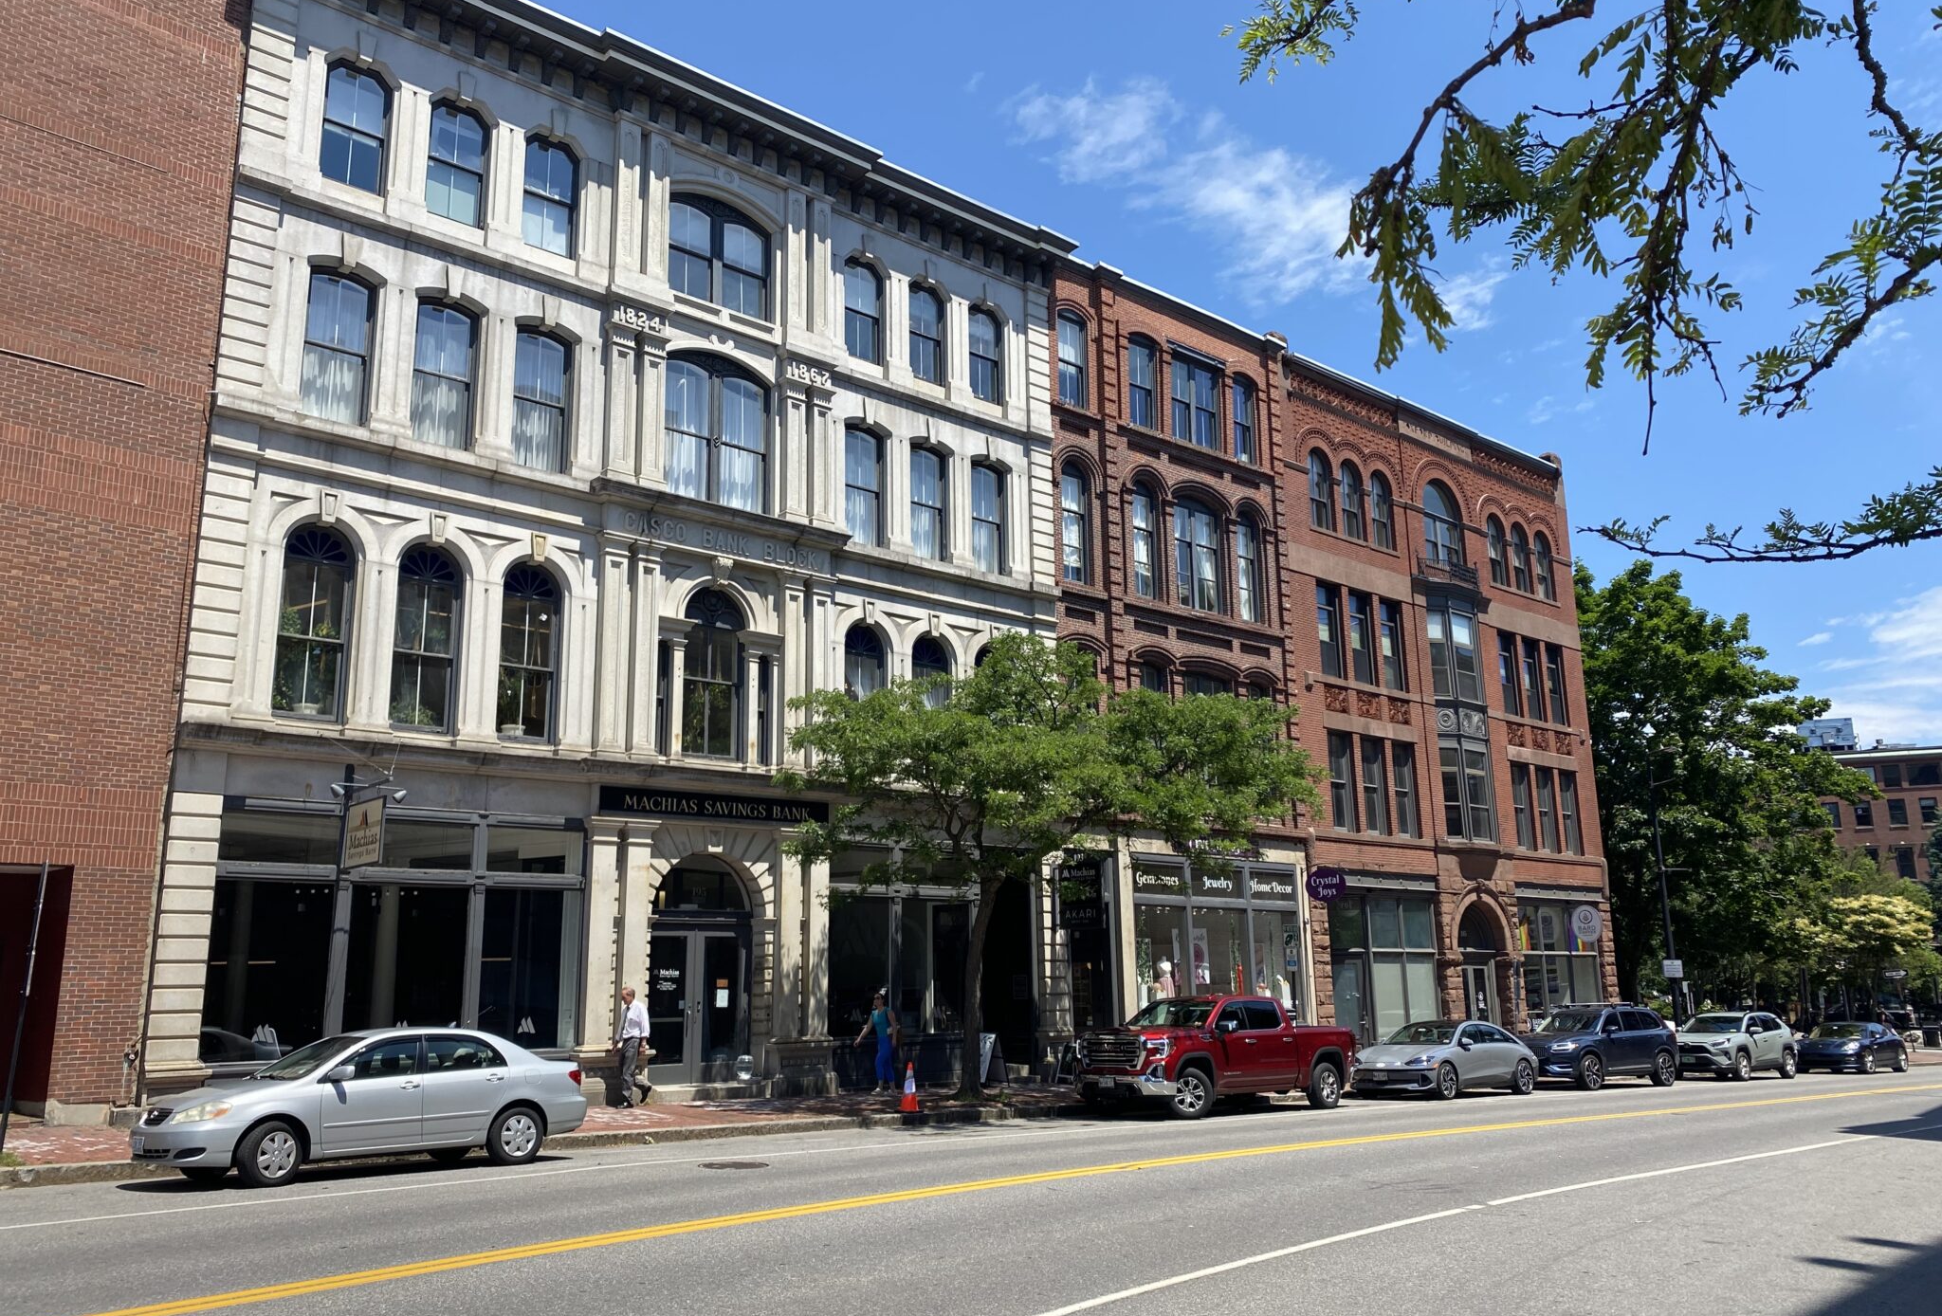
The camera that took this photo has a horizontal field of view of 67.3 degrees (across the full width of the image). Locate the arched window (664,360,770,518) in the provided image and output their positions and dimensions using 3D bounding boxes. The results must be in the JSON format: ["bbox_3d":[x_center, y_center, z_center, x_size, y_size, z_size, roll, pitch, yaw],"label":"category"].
[{"bbox_3d":[-4.596,-4.038,26.305,2.200,2.960,0.200,10,-17,-40],"label":"arched window"}]

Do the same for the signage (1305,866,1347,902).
[{"bbox_3d":[8.350,5.263,34.171,0.080,0.860,1.120,10,-17,-40],"label":"signage"}]

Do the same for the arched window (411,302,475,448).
[{"bbox_3d":[-8.279,-4.467,22.798,1.080,2.460,0.200,10,-17,-40],"label":"arched window"}]

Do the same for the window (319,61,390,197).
[{"bbox_3d":[-9.557,-8.245,22.570,1.070,2.100,0.200,10,-17,-40],"label":"window"}]

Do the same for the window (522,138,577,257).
[{"bbox_3d":[-7.221,-7.809,24.879,1.000,2.000,0.250,10,-17,-40],"label":"window"}]

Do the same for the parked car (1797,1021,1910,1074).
[{"bbox_3d":[25.244,11.169,41.843,4.950,1.420,1.930,13,-19,-41],"label":"parked car"}]

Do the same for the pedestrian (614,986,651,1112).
[{"bbox_3d":[-5.243,5.985,22.434,0.580,1.780,0.520,11,-18,-43],"label":"pedestrian"}]

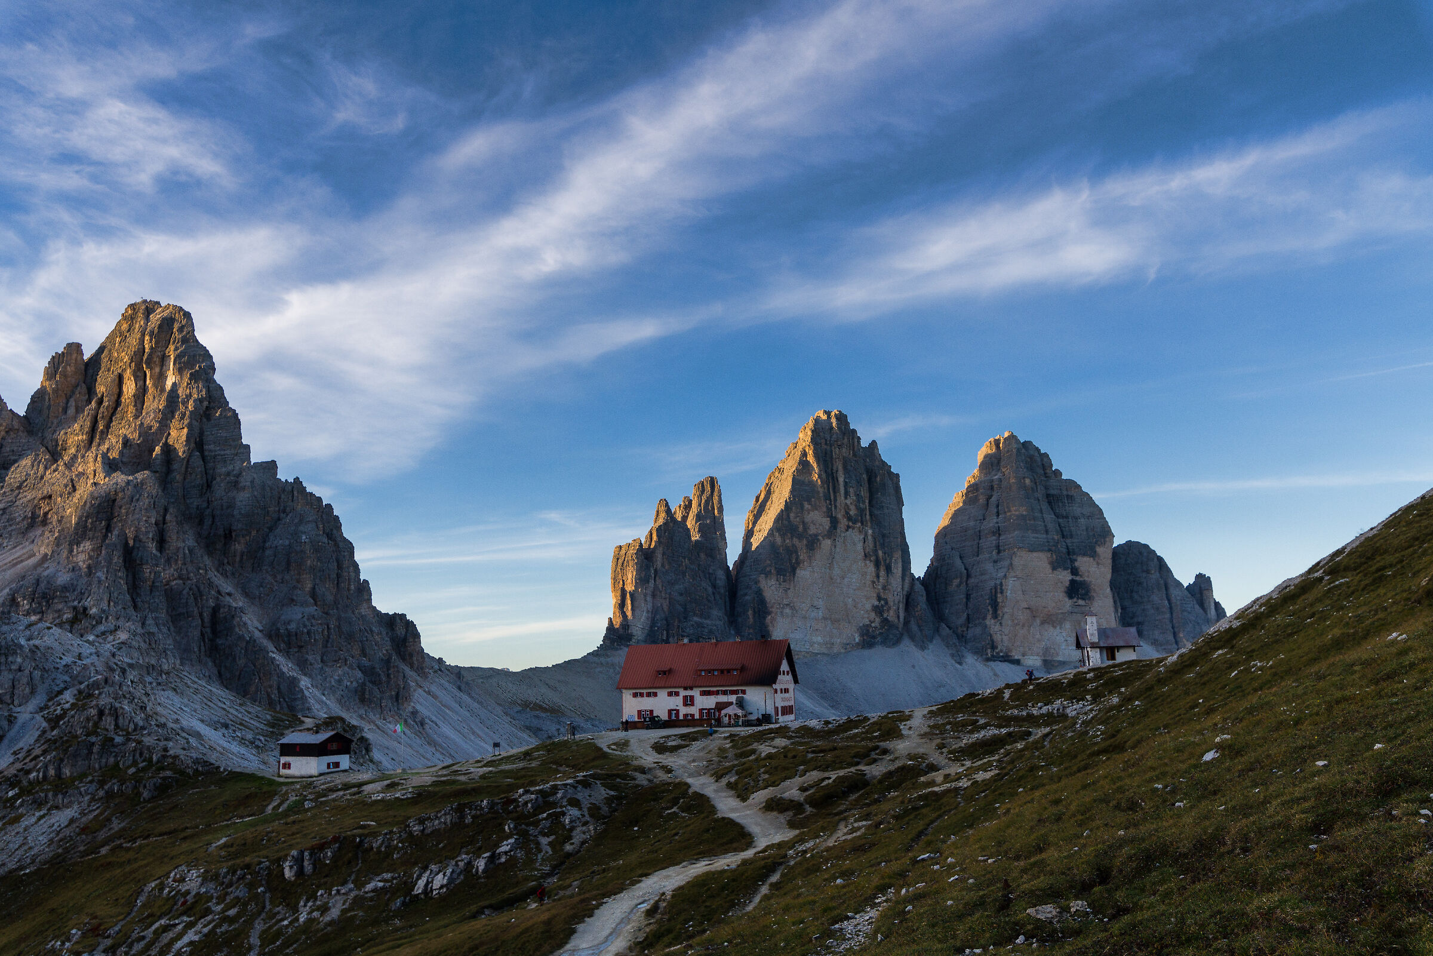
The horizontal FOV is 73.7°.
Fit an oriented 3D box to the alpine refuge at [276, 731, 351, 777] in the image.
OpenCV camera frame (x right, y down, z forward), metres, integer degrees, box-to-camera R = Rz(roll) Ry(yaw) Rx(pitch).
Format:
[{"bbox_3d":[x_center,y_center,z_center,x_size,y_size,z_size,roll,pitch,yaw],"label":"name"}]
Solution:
[{"bbox_3d":[-60.461,41.325,143.979,9.231,6.038,6.410,-8,-14,28],"label":"alpine refuge"}]

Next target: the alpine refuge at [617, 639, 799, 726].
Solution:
[{"bbox_3d":[-1.321,31.641,148.291,26.517,12.105,11.828,-6,-13,20],"label":"alpine refuge"}]

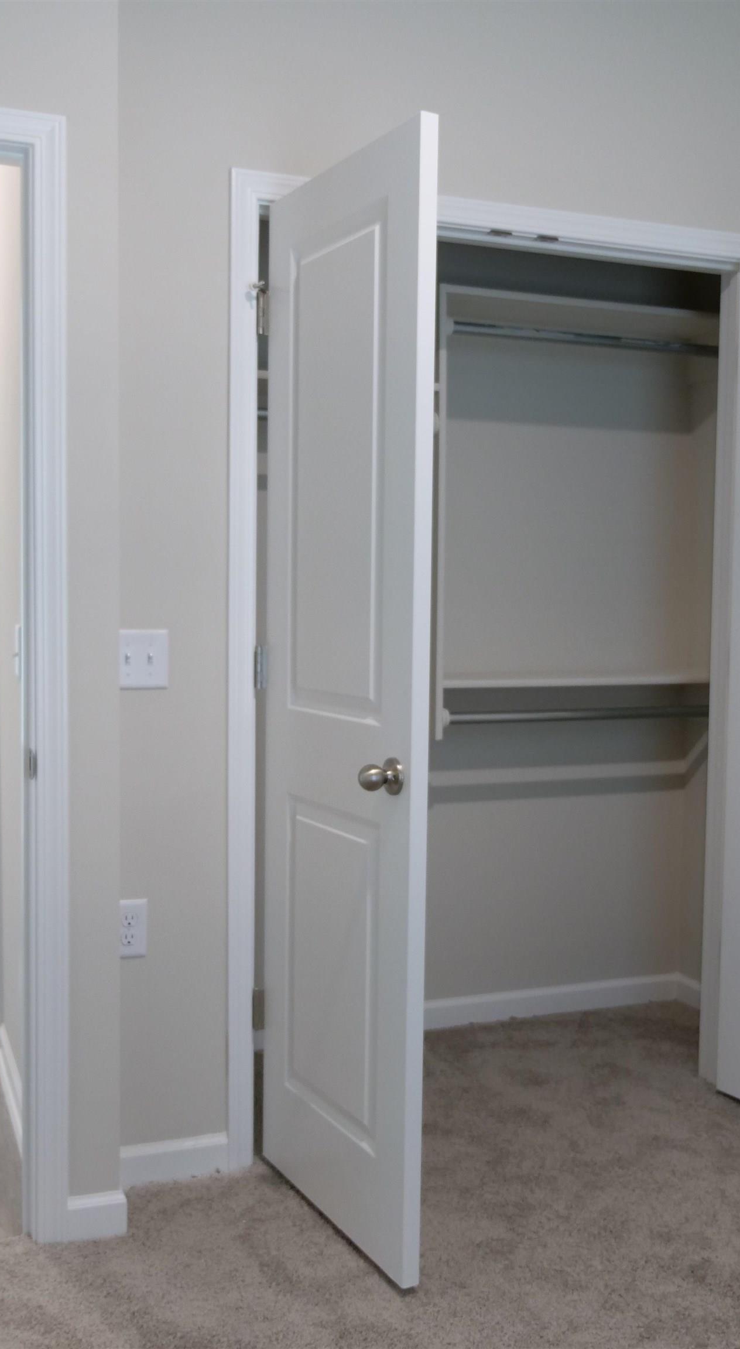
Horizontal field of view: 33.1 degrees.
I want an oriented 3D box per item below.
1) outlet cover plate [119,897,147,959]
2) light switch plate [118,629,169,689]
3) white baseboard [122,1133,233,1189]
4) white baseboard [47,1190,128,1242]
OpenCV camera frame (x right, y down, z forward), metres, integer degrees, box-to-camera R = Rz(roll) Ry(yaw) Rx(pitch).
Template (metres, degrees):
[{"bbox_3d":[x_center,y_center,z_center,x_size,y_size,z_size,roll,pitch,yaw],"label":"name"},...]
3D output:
[{"bbox_3d":[-0.492,0.518,2.545,0.069,0.115,0.007,-1,4,-22],"label":"outlet cover plate"},{"bbox_3d":[-0.465,-0.030,2.517,0.115,0.115,0.012,-1,4,-22],"label":"light switch plate"},{"bbox_3d":[-0.418,1.022,2.604,0.248,0.083,0.015,-1,4,-22],"label":"white baseboard"},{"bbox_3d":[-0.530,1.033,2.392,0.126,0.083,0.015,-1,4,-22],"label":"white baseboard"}]

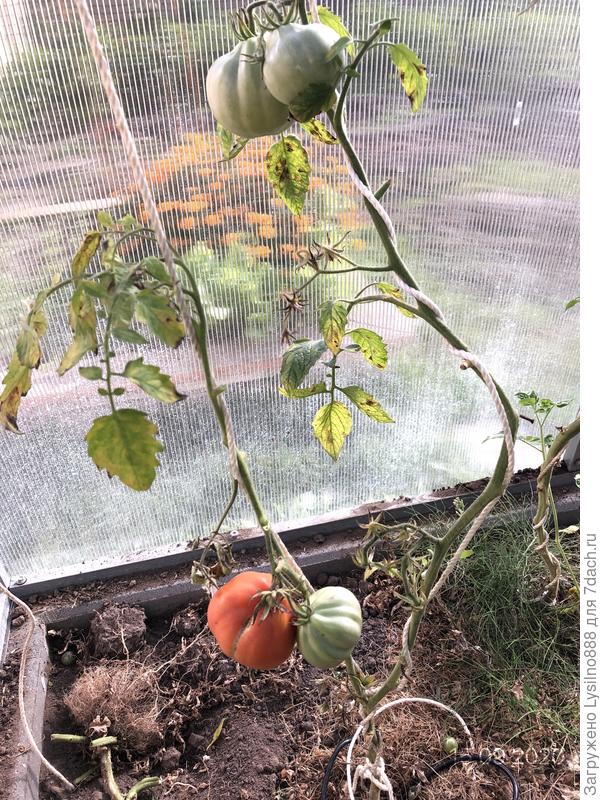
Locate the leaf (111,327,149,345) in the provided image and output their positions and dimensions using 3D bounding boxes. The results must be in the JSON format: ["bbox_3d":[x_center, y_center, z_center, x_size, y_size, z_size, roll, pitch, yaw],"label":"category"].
[{"bbox_3d":[-0.163,-0.062,0.620,0.035,0.018,0.010,15,16,-8],"label":"leaf"}]

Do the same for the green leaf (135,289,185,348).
[{"bbox_3d":[-0.134,-0.077,0.615,0.036,0.064,0.015,-33,25,-6],"label":"green leaf"}]

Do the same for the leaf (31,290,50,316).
[{"bbox_3d":[-0.251,-0.093,0.625,0.013,0.028,0.013,30,-4,-23],"label":"leaf"}]

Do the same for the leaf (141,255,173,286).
[{"bbox_3d":[-0.141,-0.127,0.640,0.028,0.028,0.015,0,11,-12],"label":"leaf"}]

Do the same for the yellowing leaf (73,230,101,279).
[{"bbox_3d":[-0.200,-0.135,0.605,0.018,0.053,0.015,24,27,-21],"label":"yellowing leaf"}]

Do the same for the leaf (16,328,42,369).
[{"bbox_3d":[-0.259,-0.049,0.620,0.026,0.043,0.014,-9,35,-22],"label":"leaf"}]

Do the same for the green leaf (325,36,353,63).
[{"bbox_3d":[0.036,-0.325,0.600,0.033,0.014,0.012,-35,21,20],"label":"green leaf"}]

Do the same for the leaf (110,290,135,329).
[{"bbox_3d":[-0.169,-0.086,0.615,0.024,0.040,0.014,0,34,-15],"label":"leaf"}]

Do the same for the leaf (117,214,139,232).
[{"bbox_3d":[-0.175,-0.179,0.655,0.022,0.017,0.013,0,15,-15],"label":"leaf"}]

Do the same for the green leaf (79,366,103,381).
[{"bbox_3d":[-0.207,-0.026,0.640,0.022,0.015,0.009,13,16,-7],"label":"green leaf"}]

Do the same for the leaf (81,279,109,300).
[{"bbox_3d":[-0.200,-0.108,0.630,0.029,0.018,0.014,19,3,-20],"label":"leaf"}]

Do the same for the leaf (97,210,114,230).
[{"bbox_3d":[-0.197,-0.182,0.655,0.015,0.020,0.011,-14,18,-13],"label":"leaf"}]

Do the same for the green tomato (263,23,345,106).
[{"bbox_3d":[0.003,-0.316,0.610,0.078,0.073,0.078,-1,38,1],"label":"green tomato"}]

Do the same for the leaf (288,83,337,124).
[{"bbox_3d":[0.011,-0.271,0.590,0.040,0.033,0.014,-42,17,18],"label":"leaf"}]

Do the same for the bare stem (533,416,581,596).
[{"bbox_3d":[0.389,0.183,0.979,0.072,0.330,0.075,-9,39,-10],"label":"bare stem"}]

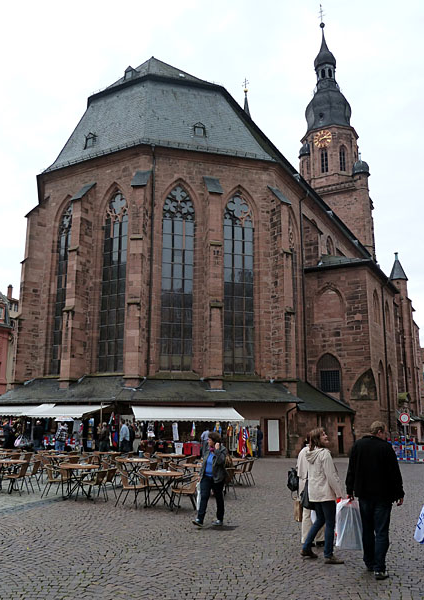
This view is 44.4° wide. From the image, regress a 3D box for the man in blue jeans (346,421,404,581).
[{"bbox_3d":[1.947,2.422,6.409,0.630,1.800,0.430,-2,-12,12],"label":"man in blue jeans"}]

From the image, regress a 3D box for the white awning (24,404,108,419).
[{"bbox_3d":[-7.980,6.041,27.964,4.600,0.740,1.950,-7,-15,27],"label":"white awning"}]

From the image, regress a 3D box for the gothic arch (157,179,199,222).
[{"bbox_3d":[-2.165,-6.508,33.613,2.780,2.890,0.500,3,-13,-15],"label":"gothic arch"}]

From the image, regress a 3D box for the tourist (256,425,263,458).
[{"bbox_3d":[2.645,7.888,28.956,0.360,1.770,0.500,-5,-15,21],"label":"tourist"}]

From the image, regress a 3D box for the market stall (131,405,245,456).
[{"bbox_3d":[-1.246,6.918,26.498,5.640,2.780,2.100,3,-13,-15],"label":"market stall"}]

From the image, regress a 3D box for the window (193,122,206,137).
[{"bbox_3d":[-0.917,-11.572,35.679,0.830,1.050,0.500,3,-13,-15],"label":"window"}]

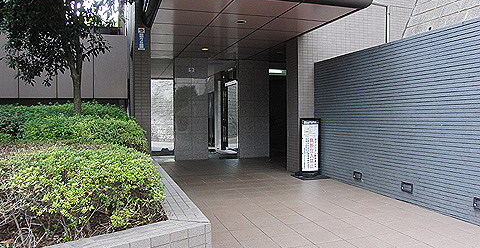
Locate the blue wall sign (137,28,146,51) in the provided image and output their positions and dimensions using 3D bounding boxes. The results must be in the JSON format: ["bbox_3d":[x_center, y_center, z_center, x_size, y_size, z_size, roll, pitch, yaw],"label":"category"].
[{"bbox_3d":[-1.527,-1.312,5.614,0.105,0.340,0.015,-1,1,-18],"label":"blue wall sign"}]

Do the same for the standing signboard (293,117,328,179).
[{"bbox_3d":[1.215,0.413,6.197,0.490,1.015,0.460,-1,1,-17],"label":"standing signboard"}]

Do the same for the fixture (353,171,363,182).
[{"bbox_3d":[1.741,0.783,5.377,0.050,0.110,0.200,-1,1,-18],"label":"fixture"}]

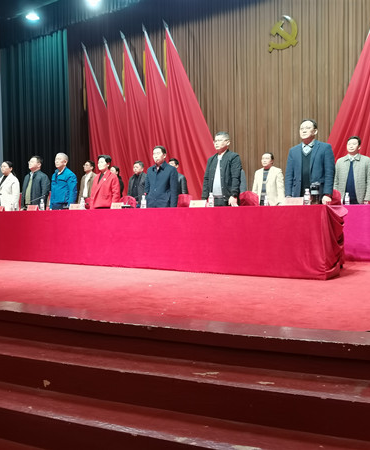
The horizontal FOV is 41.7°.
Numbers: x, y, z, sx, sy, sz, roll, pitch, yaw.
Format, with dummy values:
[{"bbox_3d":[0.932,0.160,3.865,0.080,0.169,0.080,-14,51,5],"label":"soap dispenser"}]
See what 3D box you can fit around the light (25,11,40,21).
[{"bbox_3d":[-3.694,-5.075,11.757,0.280,0.220,0.260,0,2,31],"label":"light"}]

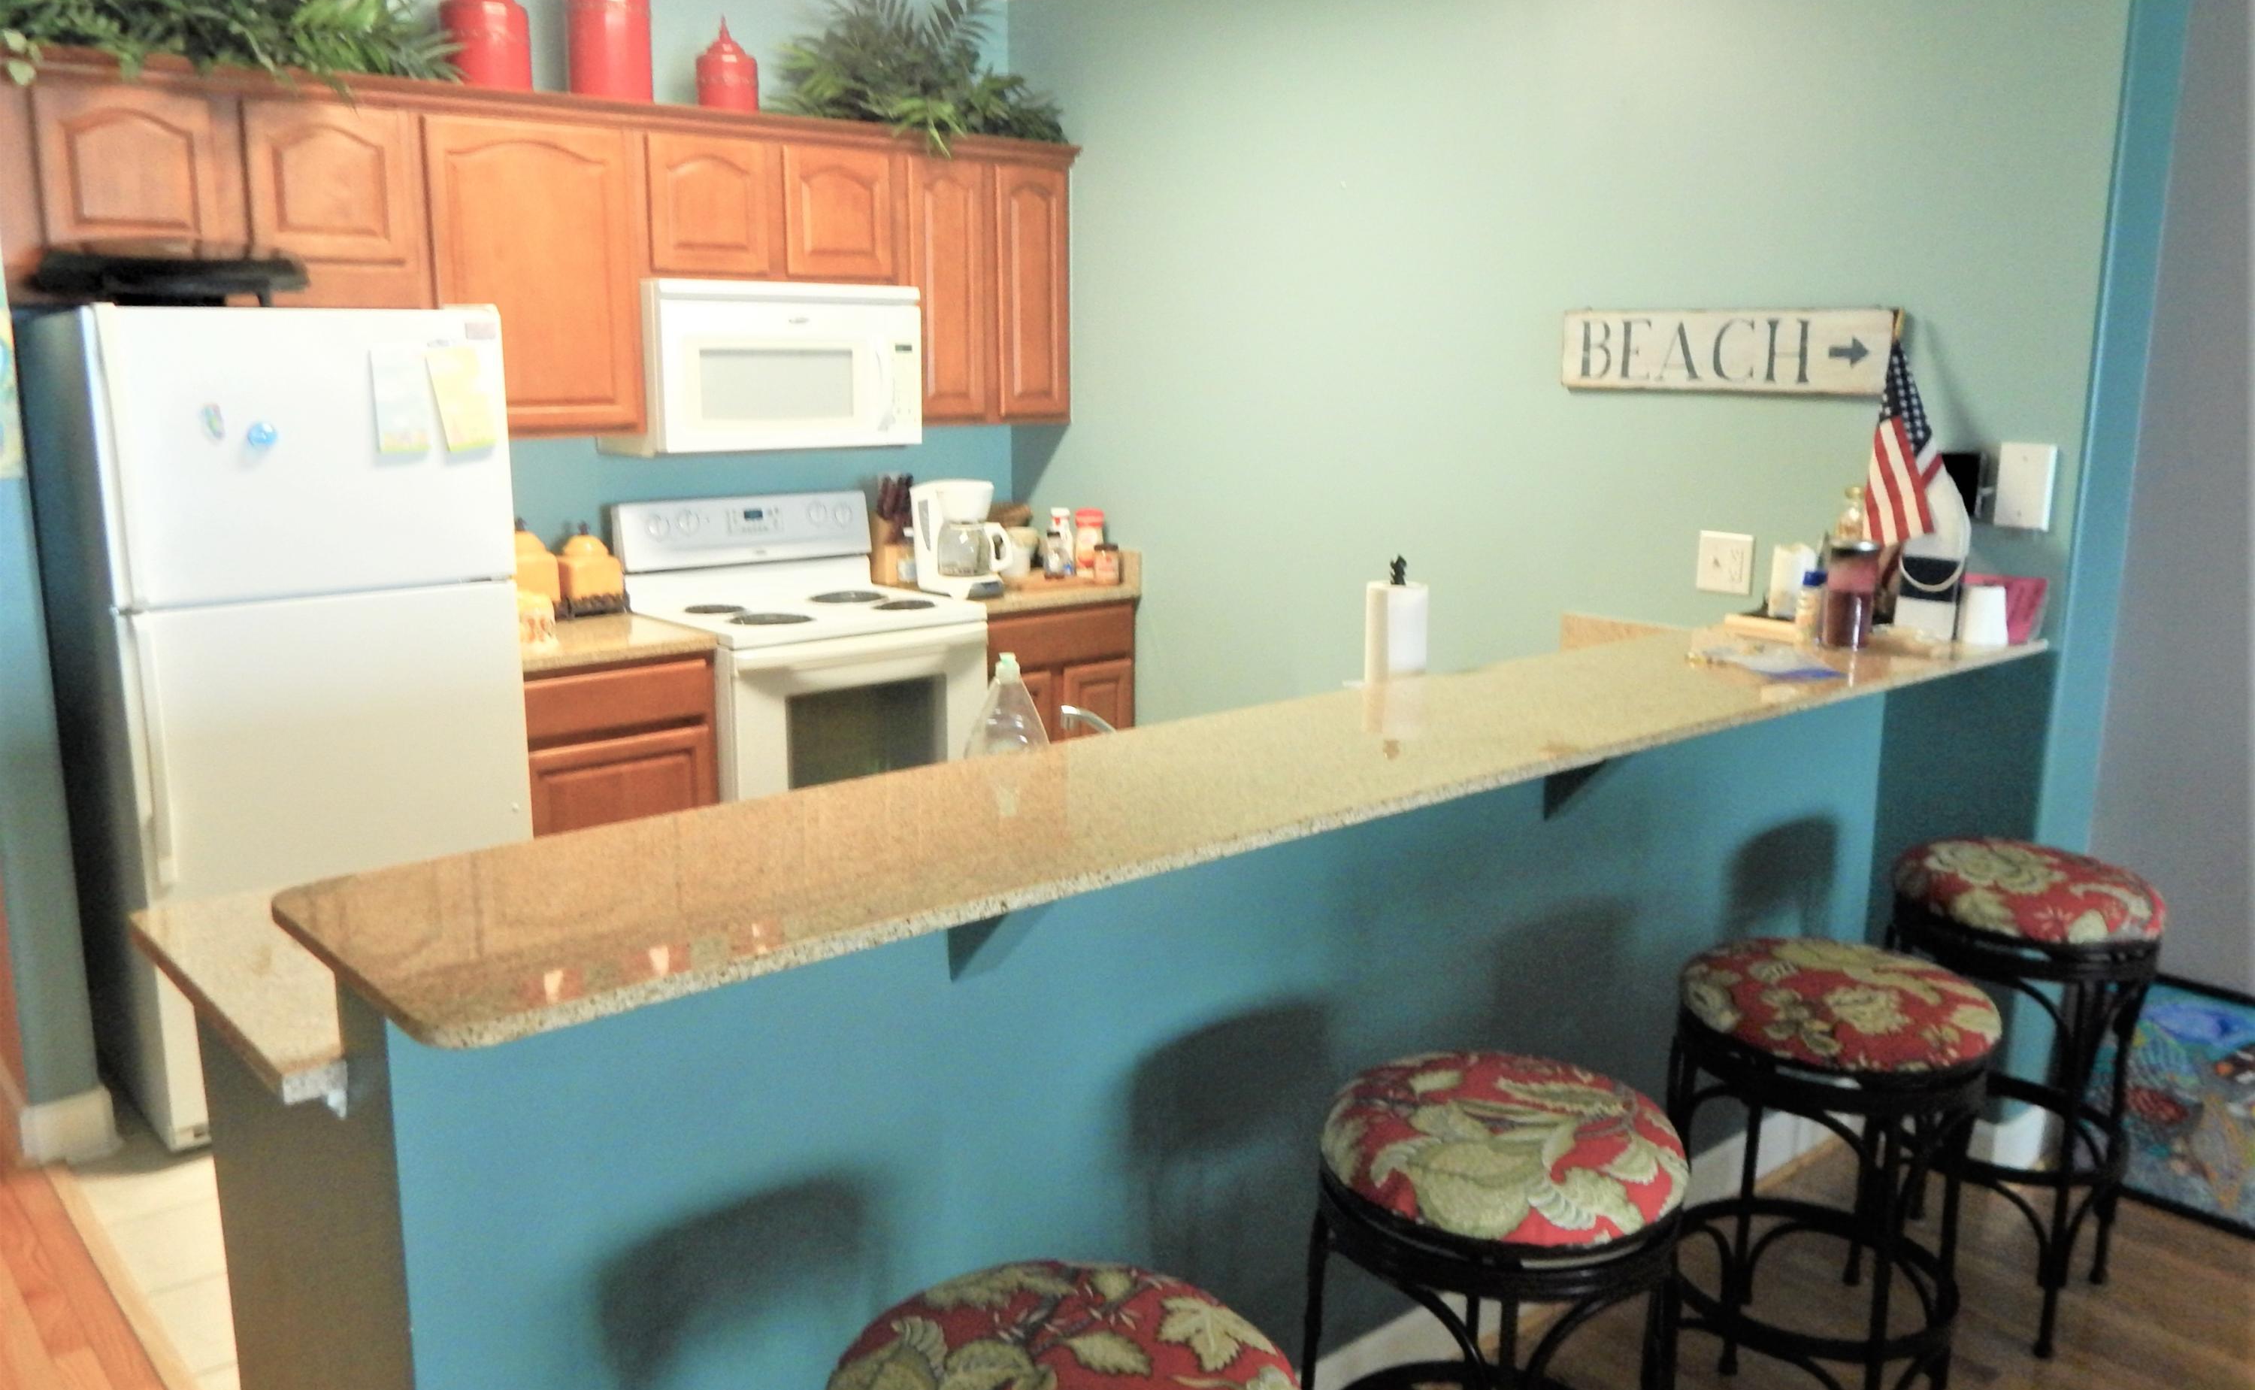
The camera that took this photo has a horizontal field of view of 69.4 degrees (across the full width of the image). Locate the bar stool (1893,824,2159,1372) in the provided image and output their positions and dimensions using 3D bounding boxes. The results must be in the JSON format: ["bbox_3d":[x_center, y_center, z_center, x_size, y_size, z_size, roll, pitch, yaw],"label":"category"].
[{"bbox_3d":[1.482,0.654,2.767,0.410,0.750,0.410,-9,15,-41],"label":"bar stool"}]

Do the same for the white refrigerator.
[{"bbox_3d":[-1.817,0.013,3.557,0.737,1.658,0.735,-10,15,-41],"label":"white refrigerator"}]

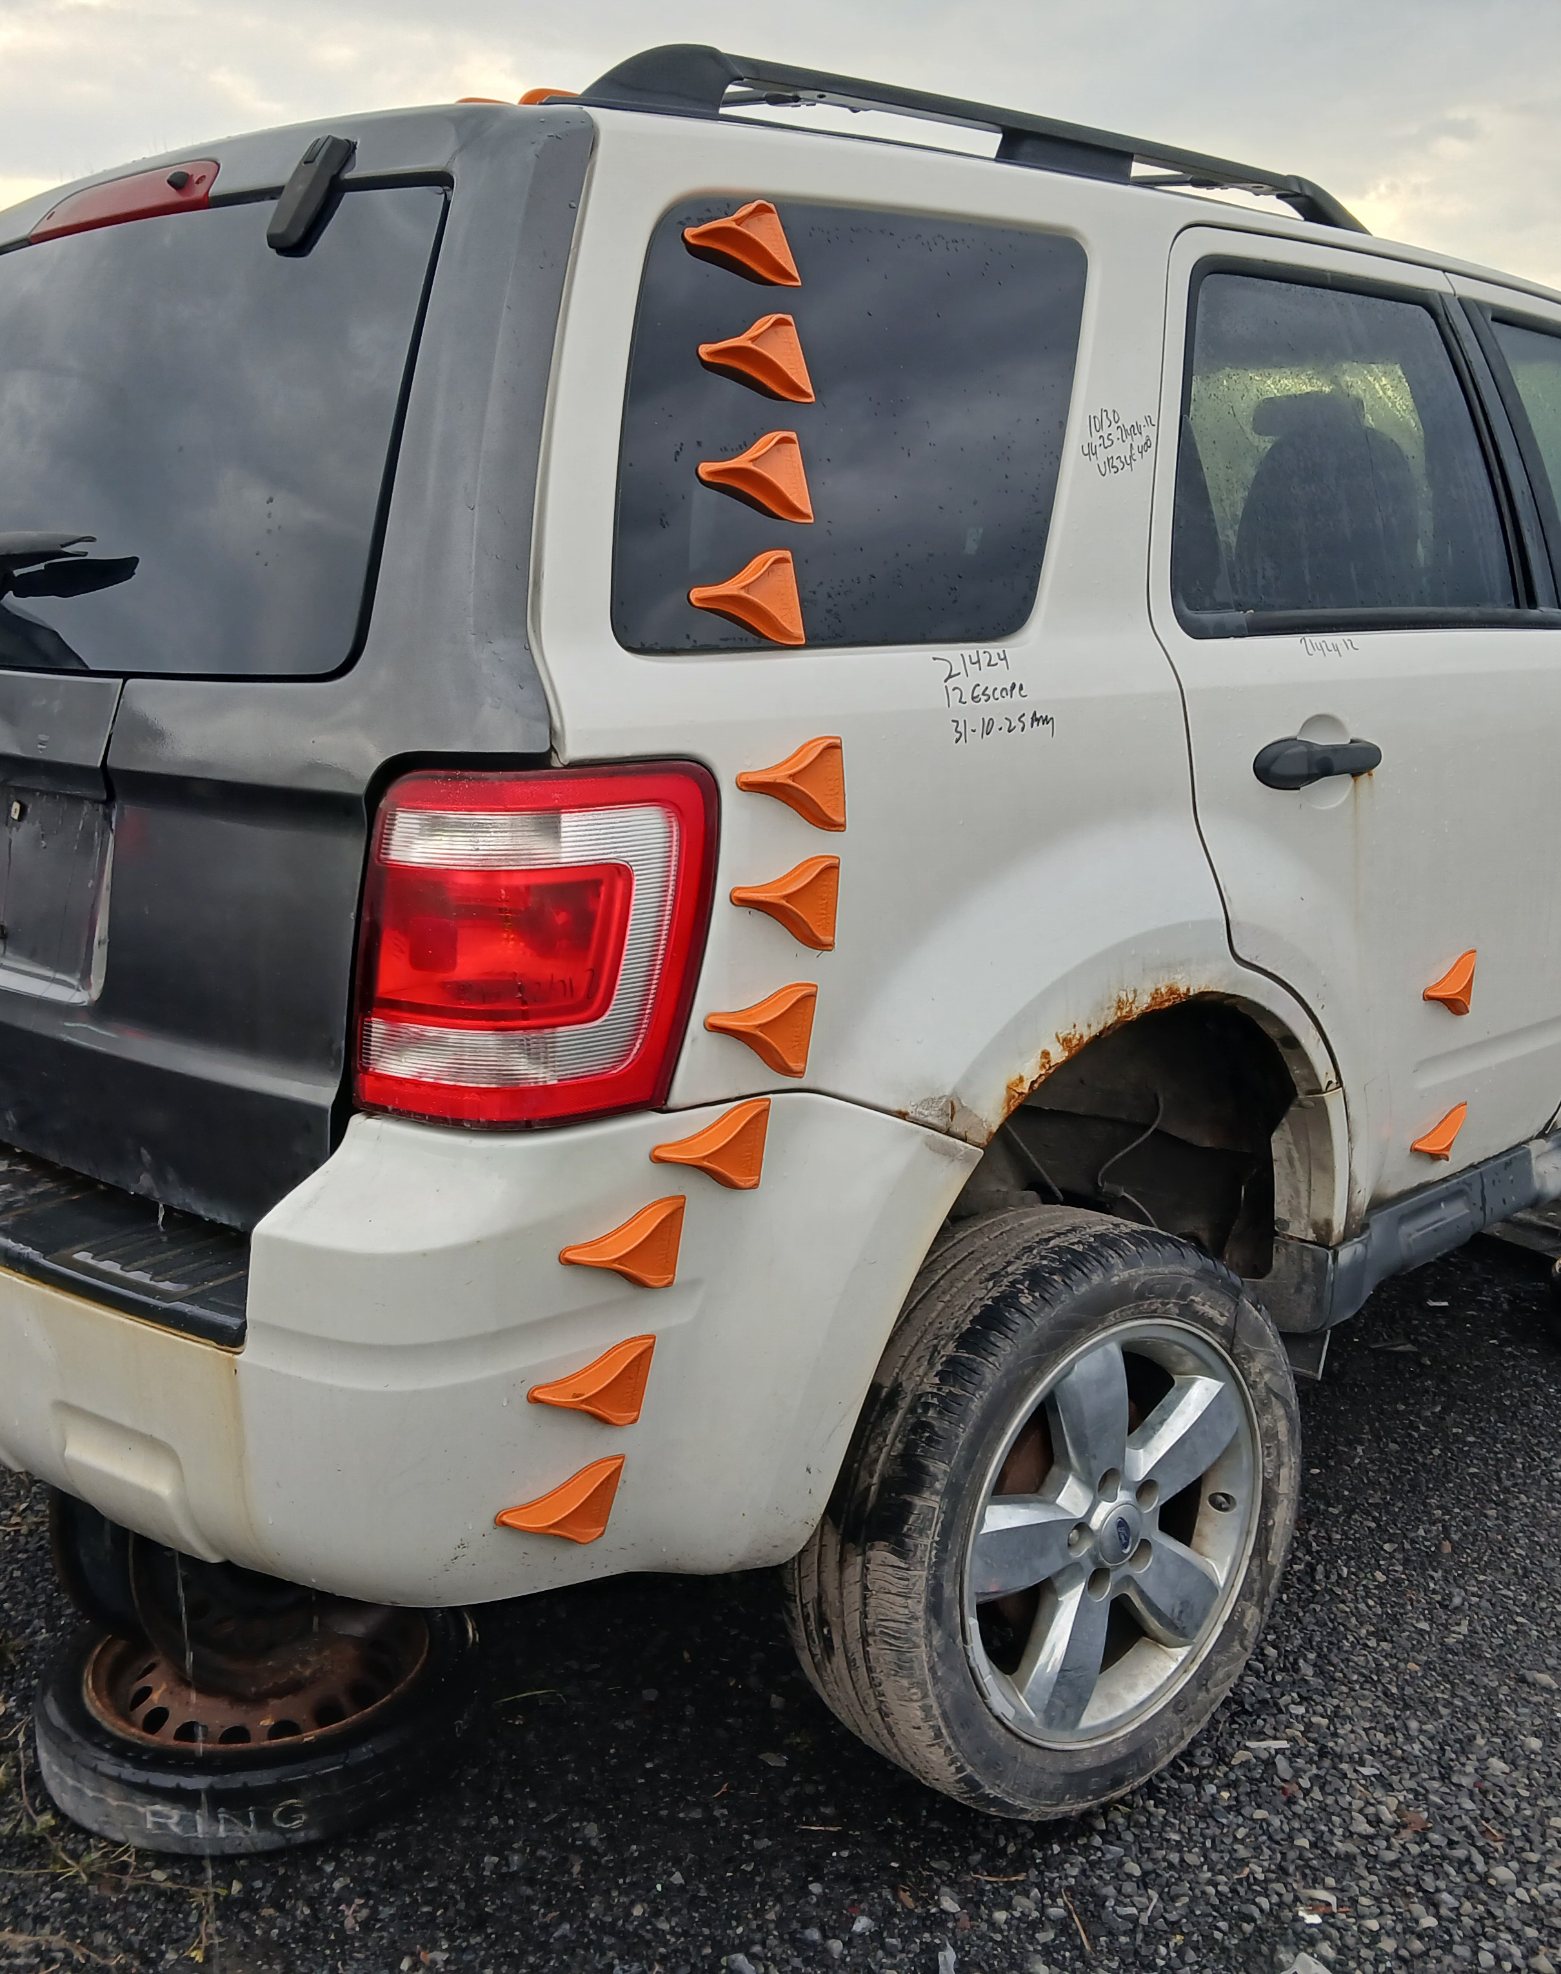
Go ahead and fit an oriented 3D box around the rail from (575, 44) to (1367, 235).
[{"bbox_3d":[0.299,-0.874,2.094,1.300,0.075,0.060,-13,18,-43],"label":"rail"}]

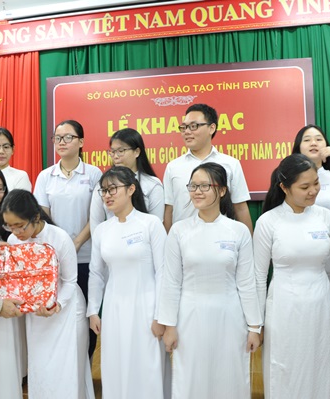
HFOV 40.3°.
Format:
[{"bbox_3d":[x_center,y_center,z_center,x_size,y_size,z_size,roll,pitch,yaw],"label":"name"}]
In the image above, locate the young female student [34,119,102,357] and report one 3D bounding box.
[{"bbox_3d":[-0.586,0.324,2.728,0.440,1.636,0.290,-1,-3,-2],"label":"young female student"}]

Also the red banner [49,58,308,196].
[{"bbox_3d":[0.074,-0.589,4.133,2.507,1.238,0.040,-1,-3,12],"label":"red banner"}]

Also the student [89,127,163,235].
[{"bbox_3d":[-0.223,0.355,2.660,0.450,1.559,0.290,-2,-3,20],"label":"student"}]

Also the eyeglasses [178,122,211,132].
[{"bbox_3d":[0.174,-0.410,2.560,0.142,0.045,0.140,-3,-4,43],"label":"eyeglasses"}]

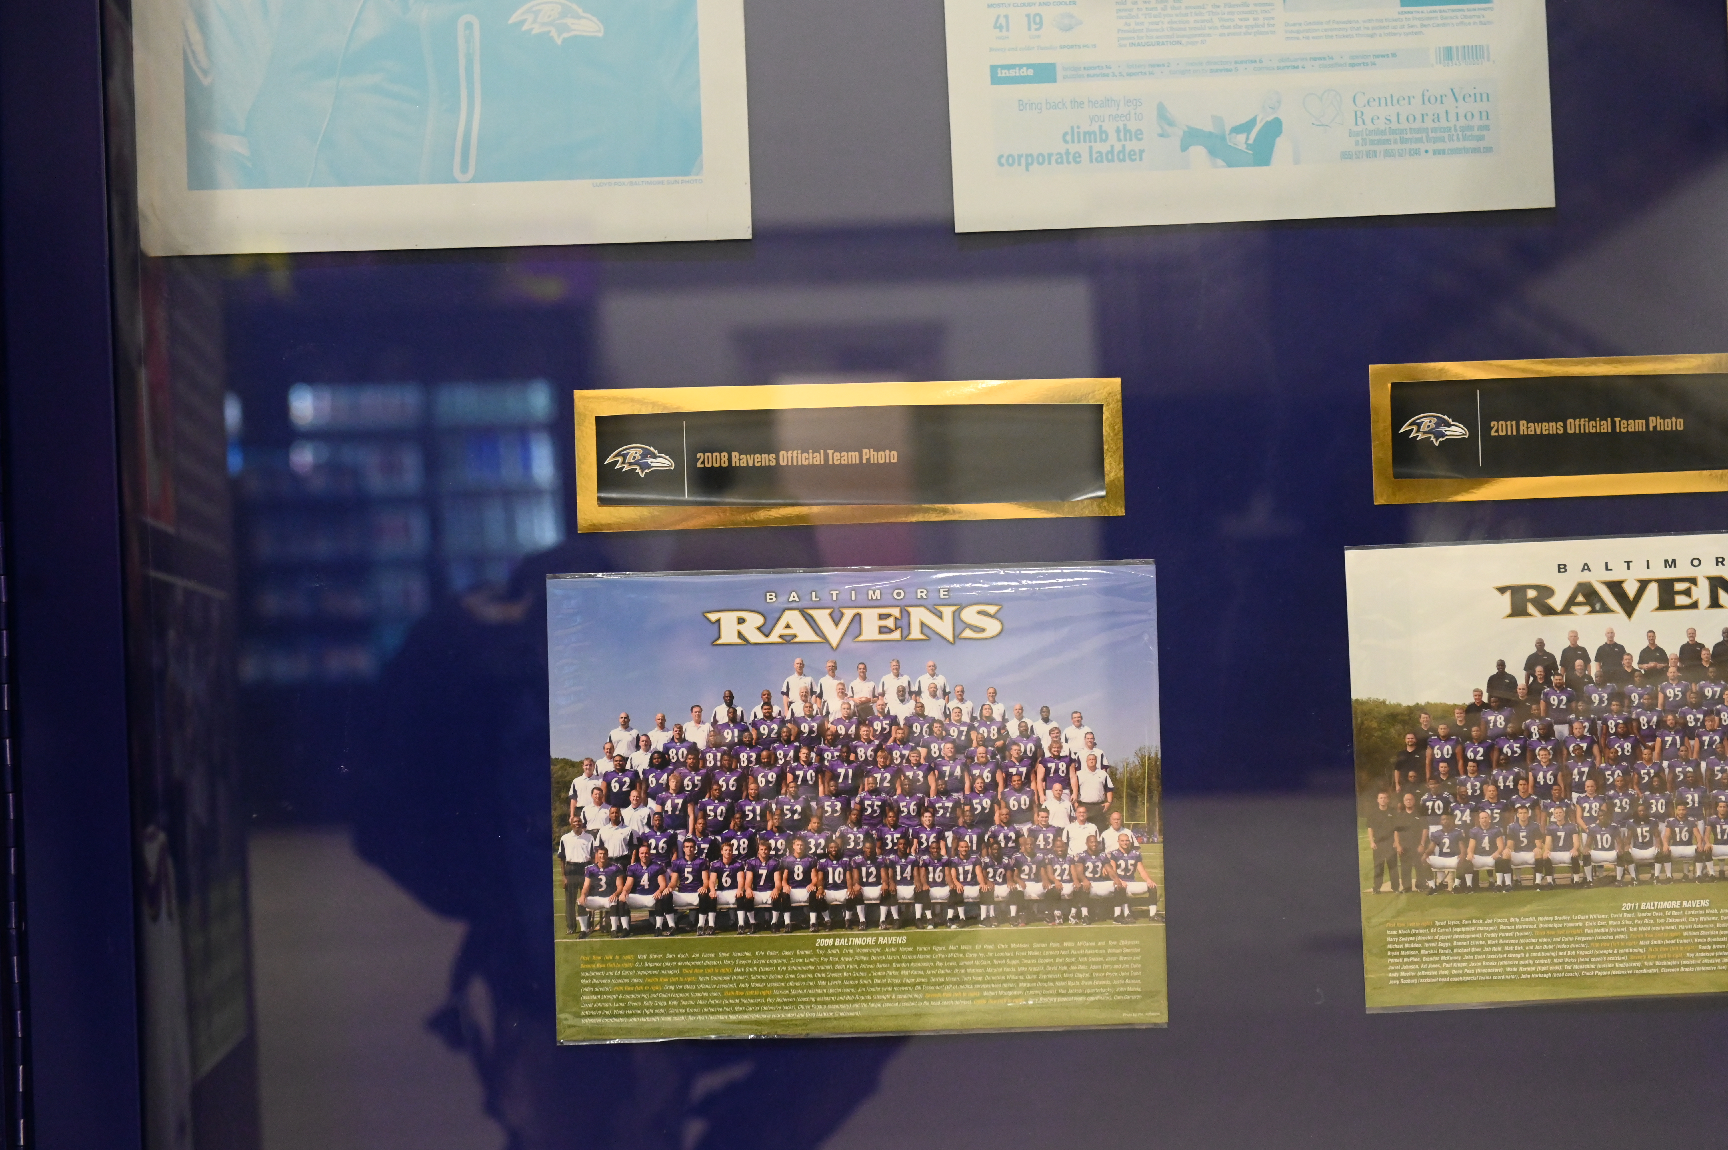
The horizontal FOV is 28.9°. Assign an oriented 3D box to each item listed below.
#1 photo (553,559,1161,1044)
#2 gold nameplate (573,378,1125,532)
[{"bbox_3d":[-0.003,0.107,1.580,0.287,0.221,0.006,-1,-1,-2],"label":"photo"},{"bbox_3d":[-0.006,-0.057,1.583,0.258,0.066,0.008,-2,-1,-2],"label":"gold nameplate"}]

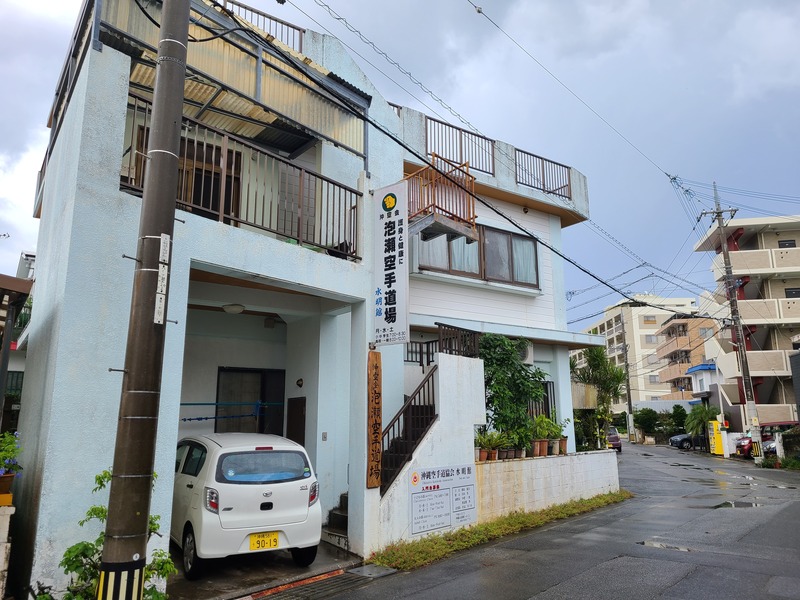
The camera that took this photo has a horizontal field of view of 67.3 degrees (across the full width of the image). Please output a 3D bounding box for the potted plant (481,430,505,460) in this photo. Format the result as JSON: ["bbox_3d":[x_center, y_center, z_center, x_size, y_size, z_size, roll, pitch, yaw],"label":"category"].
[{"bbox_3d":[1.568,2.452,10.131,0.370,0.492,0.360,0,-12,0],"label":"potted plant"}]

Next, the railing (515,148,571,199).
[{"bbox_3d":[3.176,-2.737,13.218,1.750,0.790,0.060,8,-14,-33],"label":"railing"}]

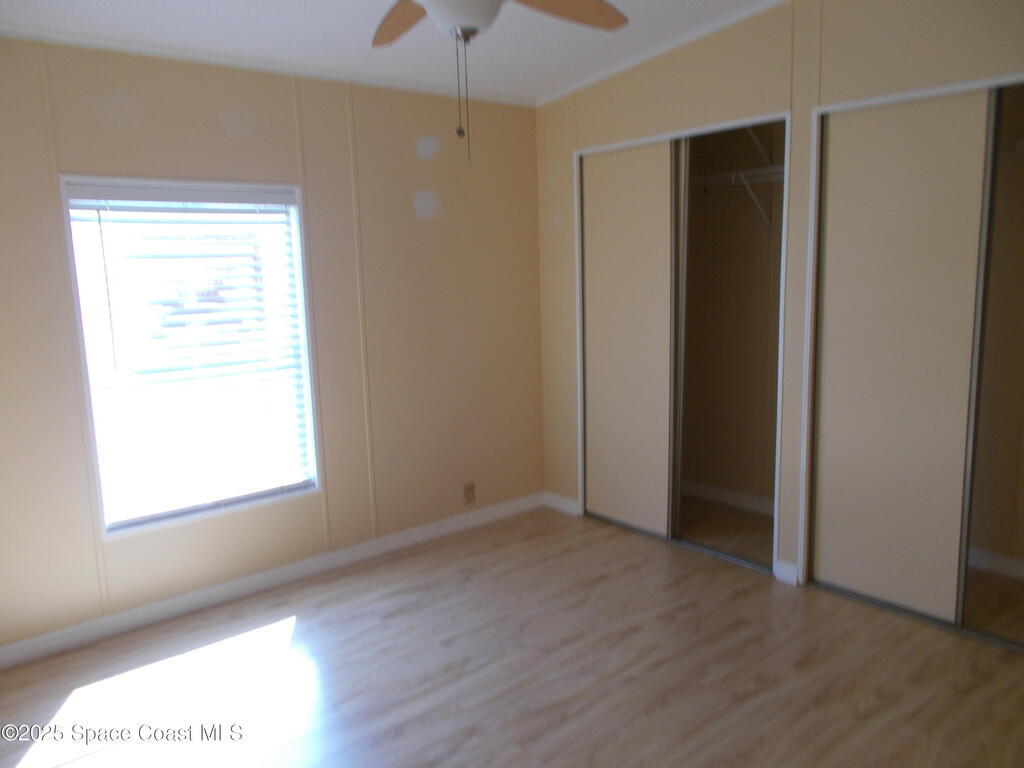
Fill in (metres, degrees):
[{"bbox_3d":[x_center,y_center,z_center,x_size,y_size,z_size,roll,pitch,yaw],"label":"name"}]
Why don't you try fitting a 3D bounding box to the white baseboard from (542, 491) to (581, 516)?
[{"bbox_3d":[0.291,0.717,4.597,0.015,0.079,0.269,-9,12,-39],"label":"white baseboard"}]

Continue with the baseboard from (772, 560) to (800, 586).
[{"bbox_3d":[1.241,0.861,3.488,0.015,0.087,0.113,-9,12,-39],"label":"baseboard"}]

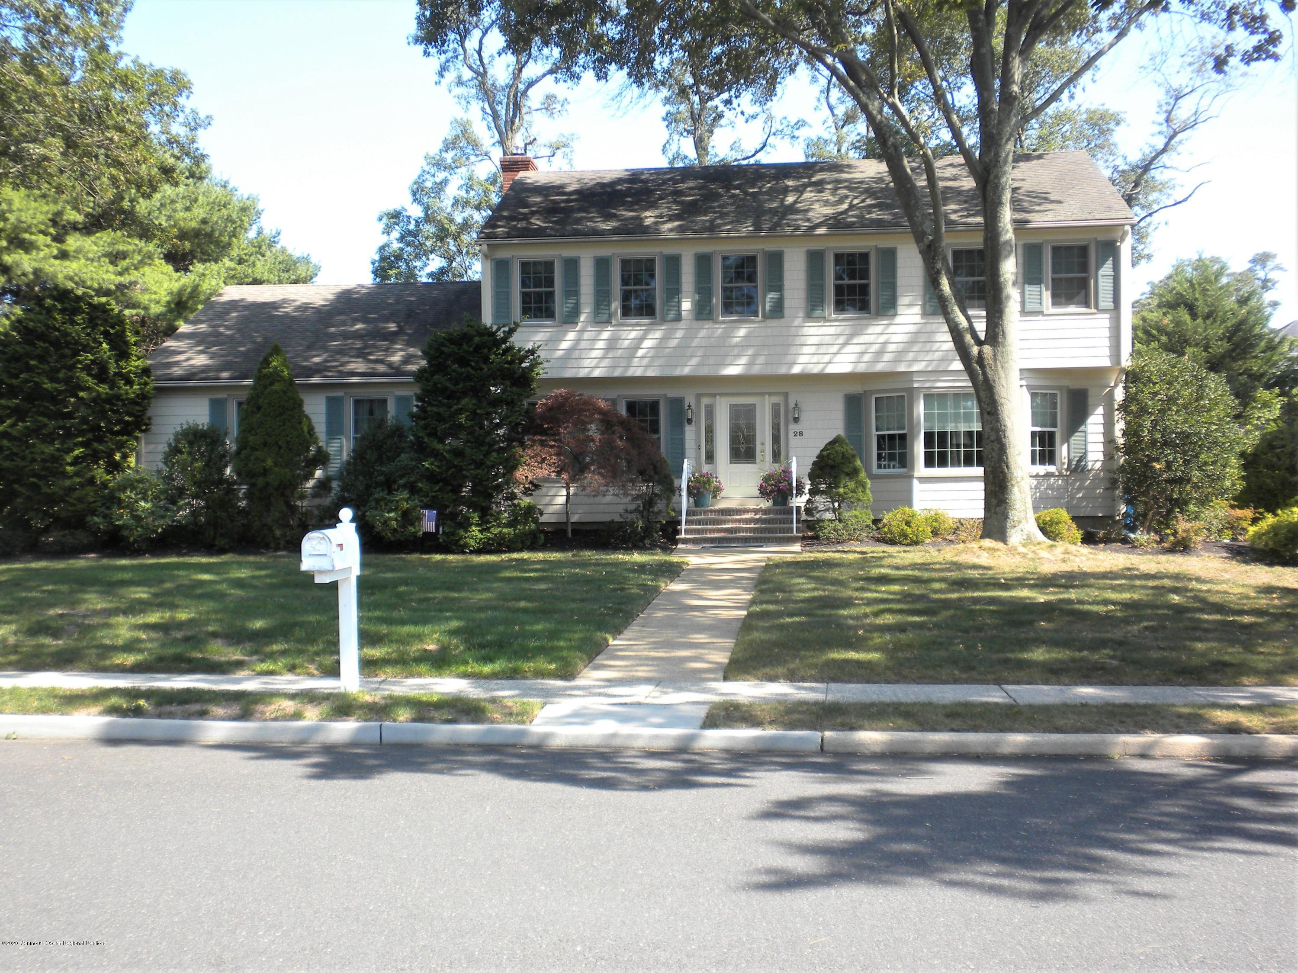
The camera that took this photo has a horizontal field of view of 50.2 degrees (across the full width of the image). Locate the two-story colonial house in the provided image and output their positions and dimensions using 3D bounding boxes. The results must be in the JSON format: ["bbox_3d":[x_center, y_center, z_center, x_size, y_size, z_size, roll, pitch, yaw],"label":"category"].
[{"bbox_3d":[-0.090,-3.191,31.422,19.470,8.310,8.500,-1,0,6],"label":"two-story colonial house"}]

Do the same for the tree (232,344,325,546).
[{"bbox_3d":[-7.055,-0.791,26.400,1.750,3.860,1.700,-1,0,6],"label":"tree"}]

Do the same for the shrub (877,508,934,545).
[{"bbox_3d":[4.698,0.717,25.500,1.020,0.710,0.950,-1,0,6],"label":"shrub"}]

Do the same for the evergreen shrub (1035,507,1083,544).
[{"bbox_3d":[7.504,0.717,25.500,0.950,0.680,0.920,-1,0,6],"label":"evergreen shrub"}]

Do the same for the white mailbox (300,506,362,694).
[{"bbox_3d":[-2.700,0.997,11.847,0.290,1.600,0.700,-1,0,8],"label":"white mailbox"}]

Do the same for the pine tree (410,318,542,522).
[{"bbox_3d":[-3.241,-1.045,26.000,2.450,4.200,2.400,-1,0,6],"label":"pine tree"}]

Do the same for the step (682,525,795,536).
[{"bbox_3d":[1.698,0.842,25.969,2.240,0.180,0.340,-1,0,6],"label":"step"}]

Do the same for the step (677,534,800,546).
[{"bbox_3d":[1.671,0.993,25.629,2.280,0.190,0.360,-1,0,6],"label":"step"}]

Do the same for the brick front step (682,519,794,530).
[{"bbox_3d":[1.722,0.690,26.269,2.220,0.180,0.340,-1,0,6],"label":"brick front step"}]

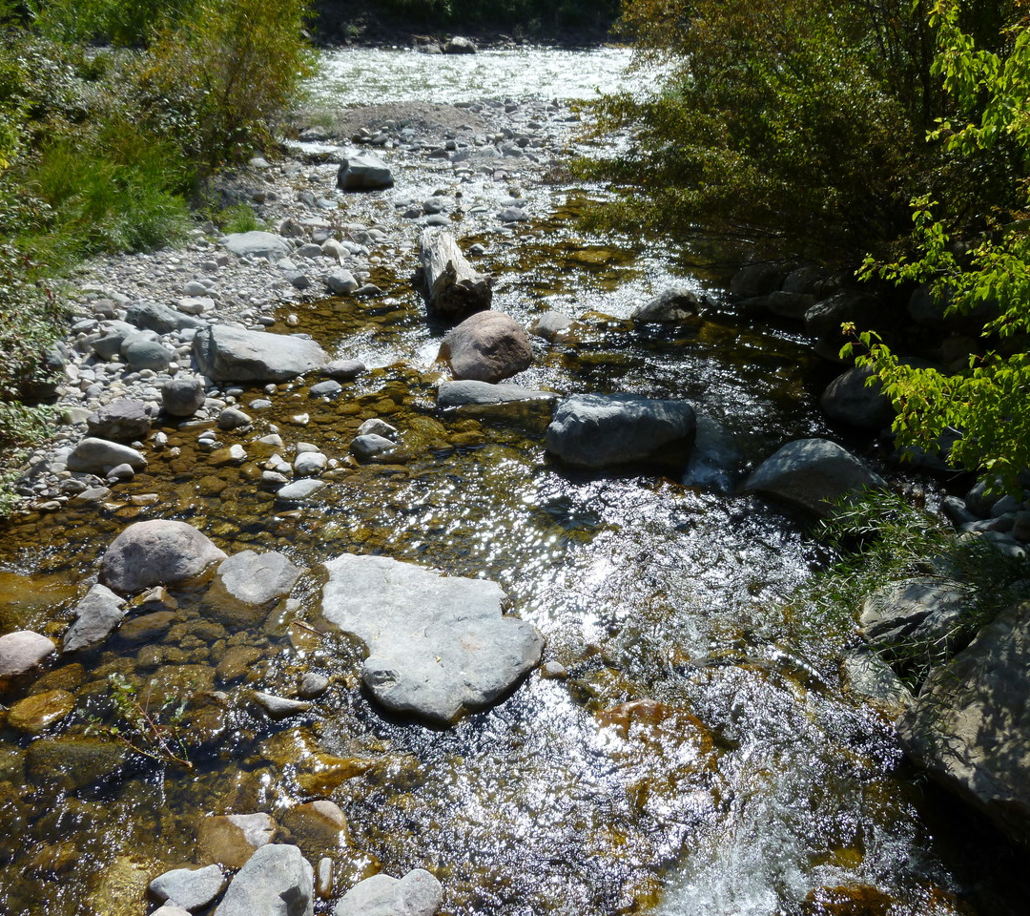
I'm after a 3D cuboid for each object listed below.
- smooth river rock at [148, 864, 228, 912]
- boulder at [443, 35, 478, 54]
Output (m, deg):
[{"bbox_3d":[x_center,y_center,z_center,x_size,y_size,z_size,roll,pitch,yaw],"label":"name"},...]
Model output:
[{"bbox_3d":[-1.290,1.687,3.476,0.300,0.140,0.200,-6,29,-10],"label":"smooth river rock"},{"bbox_3d":[-2.500,-18.795,40.130,1.559,0.816,1.169,-2,29,-3],"label":"boulder"}]

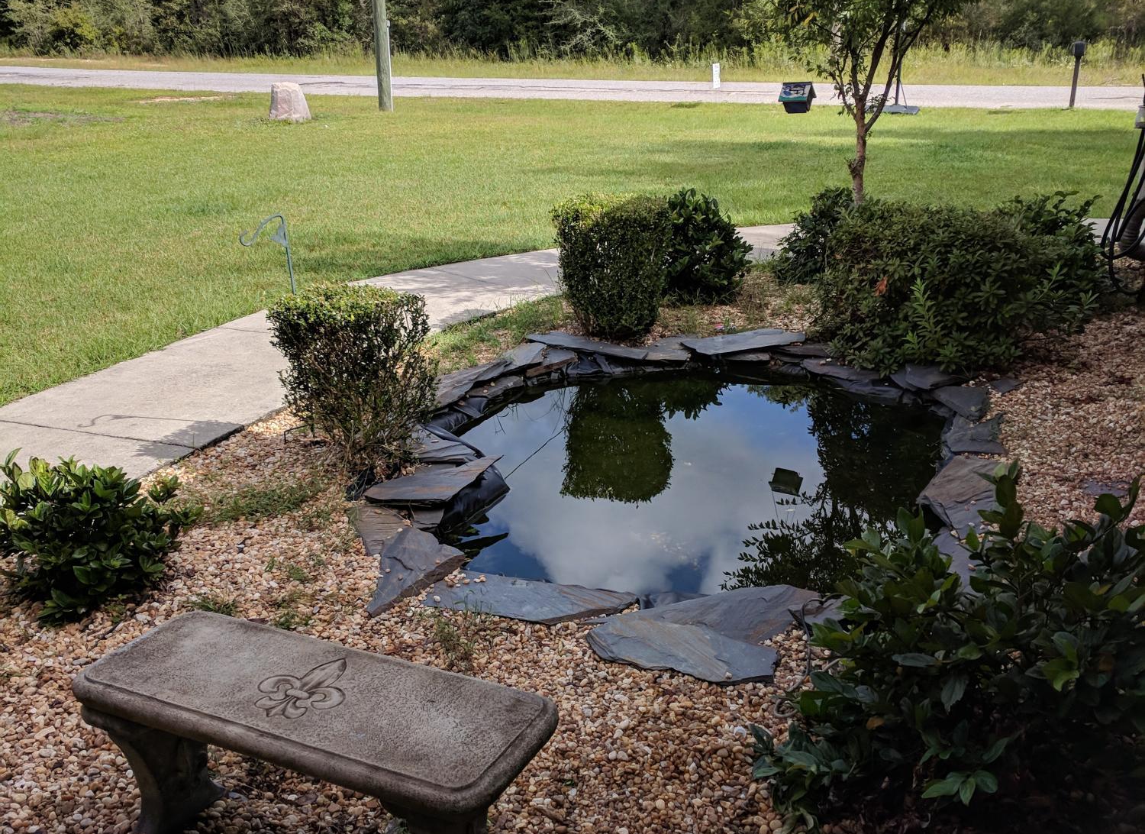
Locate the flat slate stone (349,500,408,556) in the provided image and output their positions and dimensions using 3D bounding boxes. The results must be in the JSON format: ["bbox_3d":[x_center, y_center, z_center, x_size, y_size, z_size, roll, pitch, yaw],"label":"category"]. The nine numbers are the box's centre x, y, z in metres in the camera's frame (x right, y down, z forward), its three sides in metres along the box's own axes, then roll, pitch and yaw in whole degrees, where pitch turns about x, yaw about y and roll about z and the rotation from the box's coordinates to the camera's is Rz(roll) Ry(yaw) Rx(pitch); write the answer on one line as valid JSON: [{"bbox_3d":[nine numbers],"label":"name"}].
[{"bbox_3d":[-0.681,0.406,4.094,0.230,0.040,0.440,-5,19,-15],"label":"flat slate stone"}]

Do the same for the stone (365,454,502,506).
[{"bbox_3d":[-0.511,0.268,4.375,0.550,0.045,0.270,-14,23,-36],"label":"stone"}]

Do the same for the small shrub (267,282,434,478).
[{"bbox_3d":[-0.869,-0.133,4.577,0.610,0.730,0.580,-3,19,-10],"label":"small shrub"}]

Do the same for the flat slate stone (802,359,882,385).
[{"bbox_3d":[1.419,-0.233,6.010,0.440,0.045,0.280,4,19,11],"label":"flat slate stone"}]

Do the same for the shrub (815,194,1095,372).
[{"bbox_3d":[1.874,-0.723,5.838,1.270,0.730,1.000,-1,19,-2],"label":"shrub"}]

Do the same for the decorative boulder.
[{"bbox_3d":[-5.458,-6.181,22.452,0.780,0.720,0.620,-4,19,-12],"label":"decorative boulder"}]

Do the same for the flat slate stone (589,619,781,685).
[{"bbox_3d":[0.314,0.664,3.261,0.540,0.045,0.250,8,20,22],"label":"flat slate stone"}]

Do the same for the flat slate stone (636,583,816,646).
[{"bbox_3d":[0.499,0.615,3.468,0.580,0.040,0.310,-6,20,-19],"label":"flat slate stone"}]

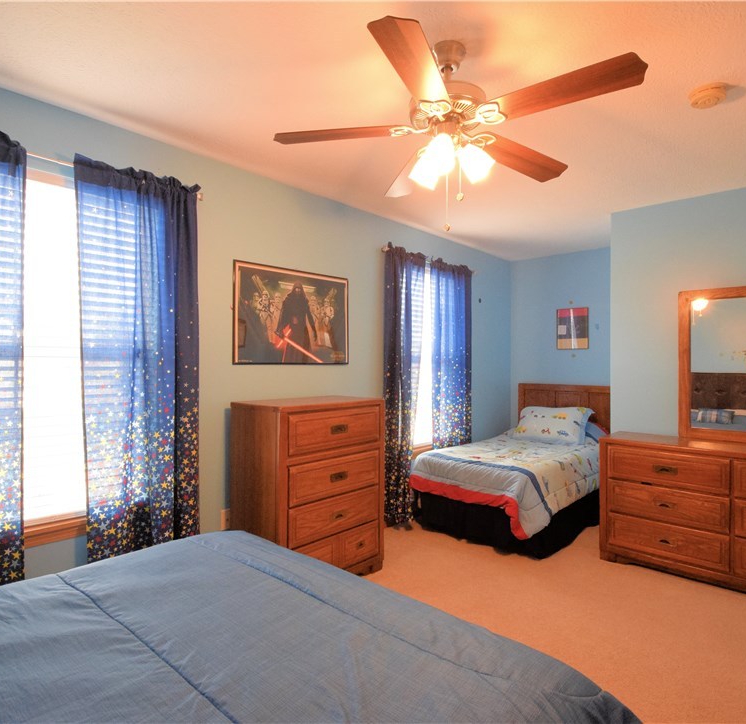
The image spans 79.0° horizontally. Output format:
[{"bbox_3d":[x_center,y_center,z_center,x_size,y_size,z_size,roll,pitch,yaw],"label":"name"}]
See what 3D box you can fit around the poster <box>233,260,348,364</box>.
[{"bbox_3d":[-0.496,-0.292,2.955,0.025,0.615,0.908,0,0,44],"label":"poster"}]

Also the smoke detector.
[{"bbox_3d":[1.404,-1.109,1.893,0.139,0.044,0.139,0,0,44],"label":"smoke detector"}]

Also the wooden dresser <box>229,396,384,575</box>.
[{"bbox_3d":[-0.379,0.779,2.777,0.480,1.078,0.763,0,0,44],"label":"wooden dresser"}]

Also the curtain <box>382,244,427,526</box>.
[{"bbox_3d":[0.253,0.194,3.645,0.111,2.207,0.476,0,0,44],"label":"curtain"}]

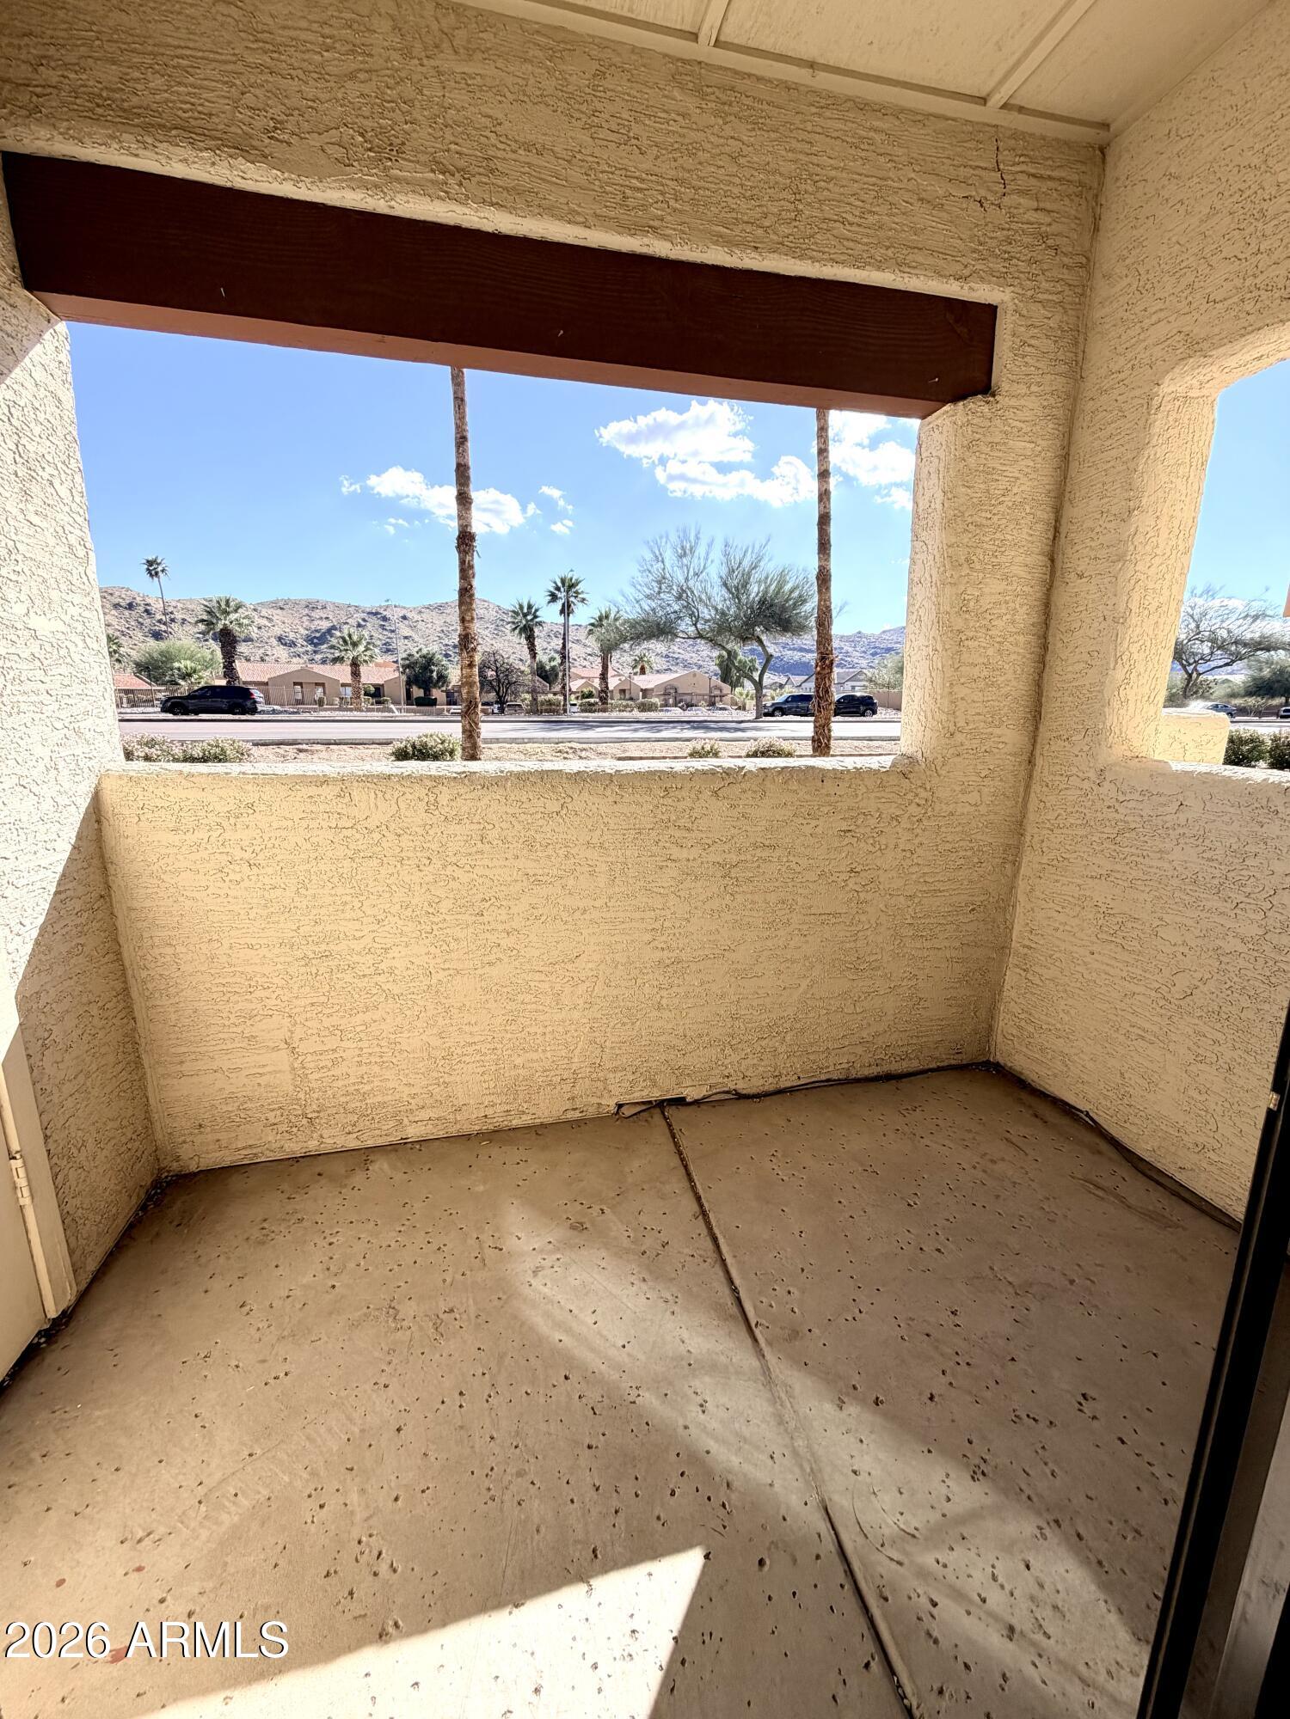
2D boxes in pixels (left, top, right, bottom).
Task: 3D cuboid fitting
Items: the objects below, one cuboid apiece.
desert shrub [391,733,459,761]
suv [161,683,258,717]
[{"bbox_3d":[-4.673,-2.378,14.735,1.480,0.586,1.350,-3,13,-12],"label":"desert shrub"},{"bbox_3d":[-25.378,-9.415,40.808,4.850,1.720,1.920,-3,13,-12],"label":"suv"}]

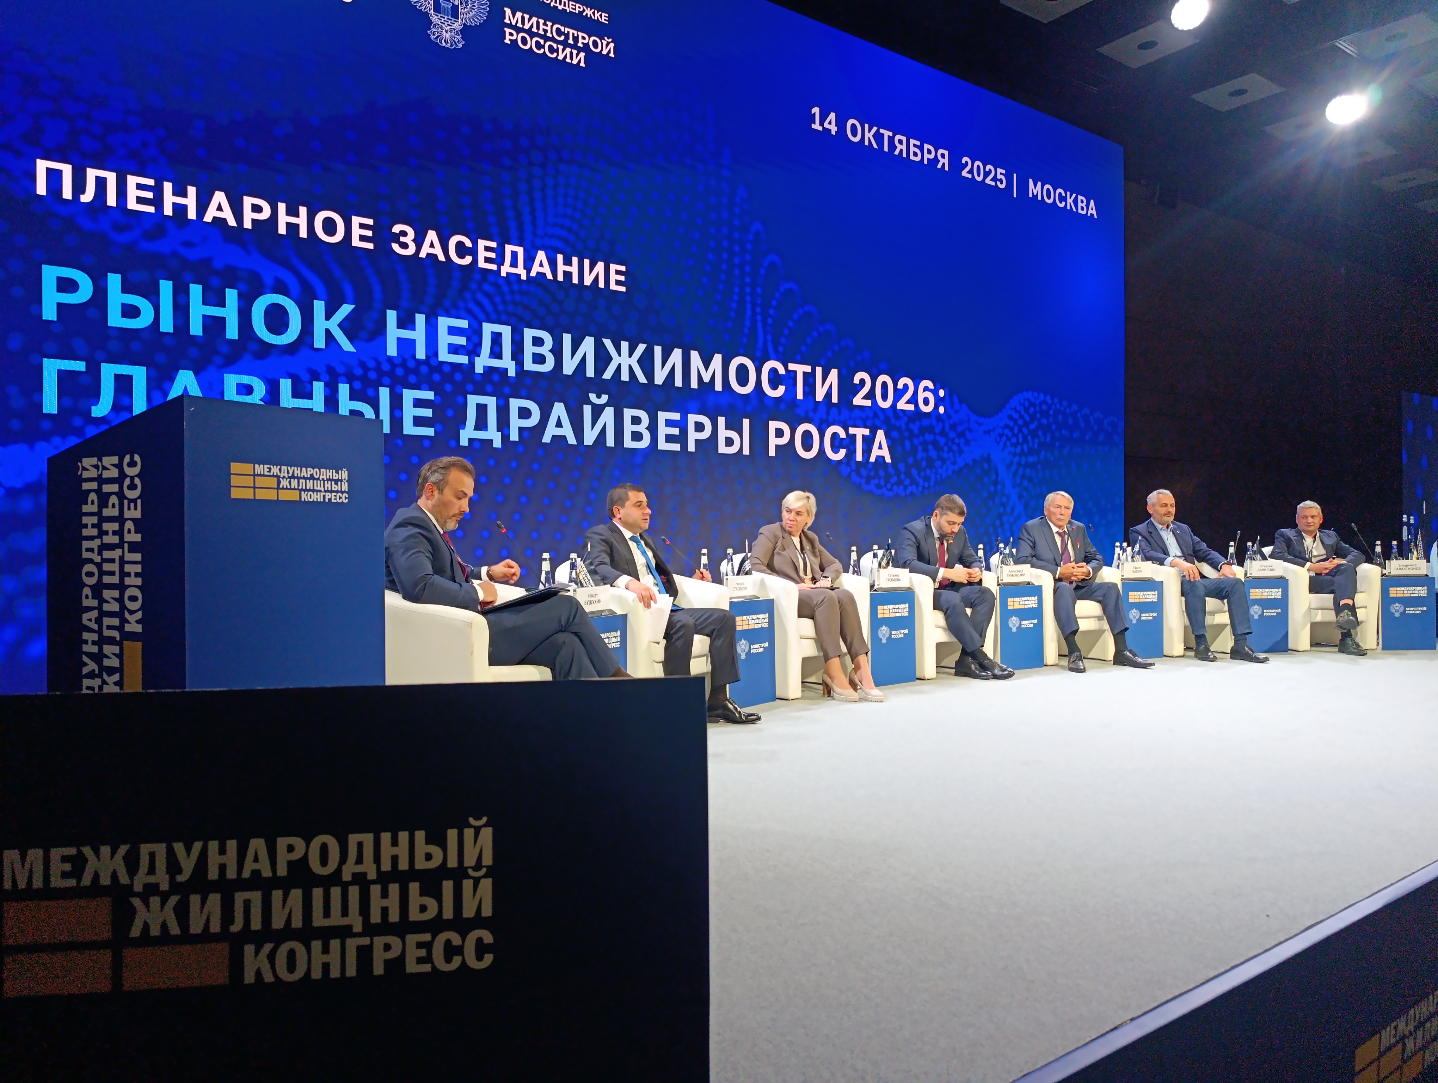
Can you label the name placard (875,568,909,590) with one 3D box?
[{"bbox_3d":[1.113,0.250,6.194,0.290,0.120,0.060,0,0,-39],"label":"name placard"}]

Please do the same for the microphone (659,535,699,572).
[{"bbox_3d":[-0.110,0.147,4.885,0.429,0.345,0.100,0,0,-30],"label":"microphone"}]

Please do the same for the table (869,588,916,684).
[{"bbox_3d":[0.935,0.589,5.941,0.392,0.555,0.400,0,0,-37],"label":"table"}]

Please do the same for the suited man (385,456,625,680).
[{"bbox_3d":[-0.756,0.267,3.578,0.960,1.200,0.600,-1,0,20],"label":"suited man"}]

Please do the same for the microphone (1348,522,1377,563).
[{"bbox_3d":[5.370,0.072,7.920,0.300,0.440,0.120,-1,0,26],"label":"microphone"}]

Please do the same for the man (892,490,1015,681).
[{"bbox_3d":[1.557,0.296,6.537,0.612,1.224,0.693,0,0,-35],"label":"man"}]

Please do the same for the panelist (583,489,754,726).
[{"bbox_3d":[-0.302,0.311,4.755,0.747,1.215,0.639,-1,0,36],"label":"panelist"}]

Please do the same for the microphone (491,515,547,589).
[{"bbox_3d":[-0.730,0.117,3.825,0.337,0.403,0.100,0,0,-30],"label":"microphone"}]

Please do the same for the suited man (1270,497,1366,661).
[{"bbox_3d":[4.932,0.268,7.828,0.630,1.229,0.824,0,0,-6],"label":"suited man"}]

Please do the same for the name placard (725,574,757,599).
[{"bbox_3d":[0.122,0.256,5.392,0.060,0.120,0.290,-1,0,34],"label":"name placard"}]

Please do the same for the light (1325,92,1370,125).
[{"bbox_3d":[6.276,-4.323,9.563,0.360,0.280,0.340,0,0,-35],"label":"light"}]

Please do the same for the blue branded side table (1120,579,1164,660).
[{"bbox_3d":[2.972,0.570,7.065,0.412,0.560,0.402,-1,1,-24],"label":"blue branded side table"}]

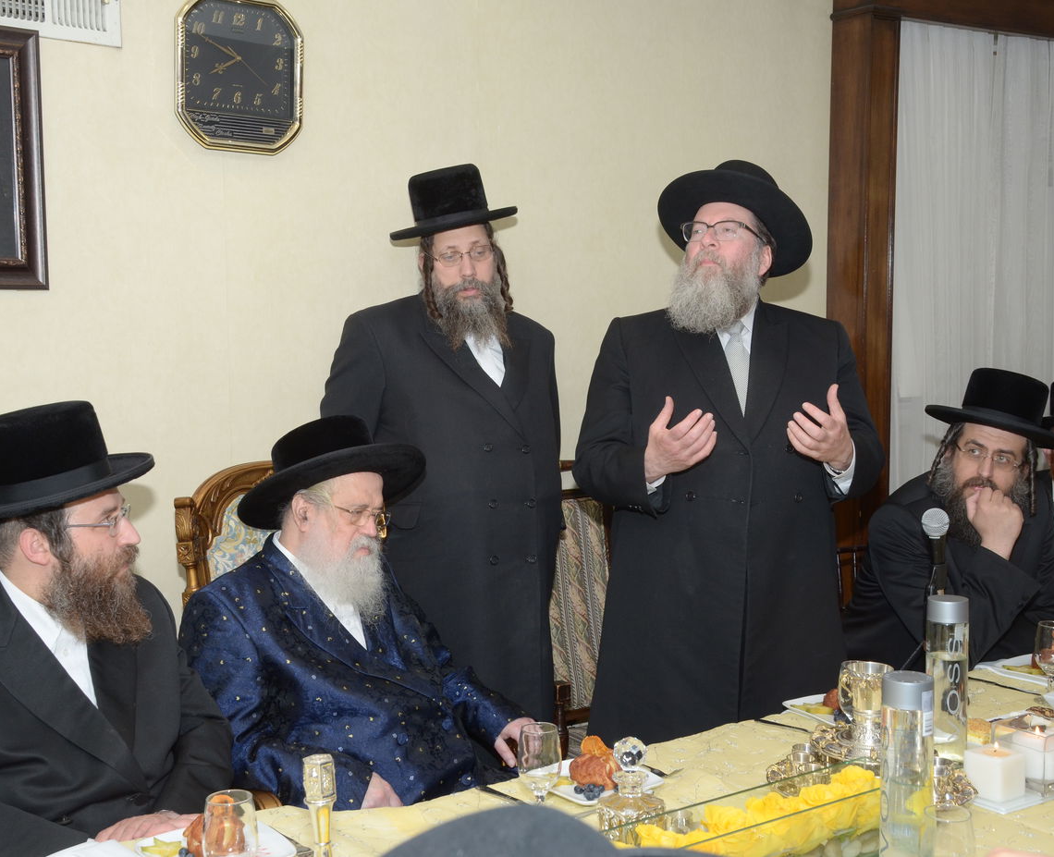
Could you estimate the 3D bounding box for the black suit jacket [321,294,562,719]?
[{"bbox_3d":[-0.180,0.226,3.043,0.540,1.060,0.380,-5,8,-38],"label":"black suit jacket"}]

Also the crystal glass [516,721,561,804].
[{"bbox_3d":[0.020,0.518,2.144,0.070,0.139,0.070,0,6,0],"label":"crystal glass"}]

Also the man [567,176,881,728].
[{"bbox_3d":[0.389,0.369,2.858,0.640,1.780,0.480,-1,6,-6],"label":"man"}]

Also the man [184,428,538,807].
[{"bbox_3d":[-0.236,0.628,2.454,0.640,1.300,0.780,-6,9,-43],"label":"man"}]

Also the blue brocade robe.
[{"bbox_3d":[-0.261,0.552,2.466,0.640,0.720,0.640,-6,9,-43],"label":"blue brocade robe"}]

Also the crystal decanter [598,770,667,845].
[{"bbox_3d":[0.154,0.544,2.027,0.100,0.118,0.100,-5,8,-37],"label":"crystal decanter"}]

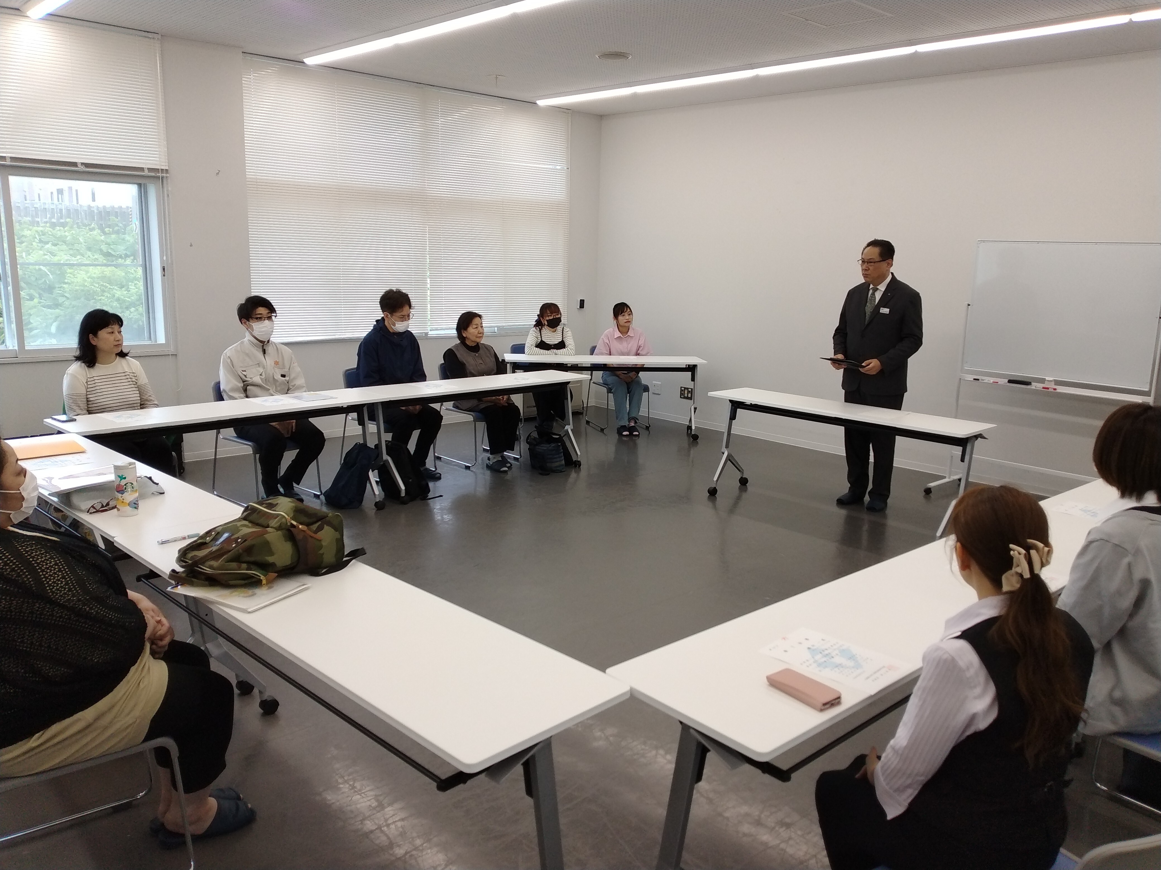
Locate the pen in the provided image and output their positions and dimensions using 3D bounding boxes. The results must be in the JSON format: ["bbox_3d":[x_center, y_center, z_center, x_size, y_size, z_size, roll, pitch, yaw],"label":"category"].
[{"bbox_3d":[-1.283,0.327,2.909,0.145,0.013,0.013,-9,16,-43],"label":"pen"}]

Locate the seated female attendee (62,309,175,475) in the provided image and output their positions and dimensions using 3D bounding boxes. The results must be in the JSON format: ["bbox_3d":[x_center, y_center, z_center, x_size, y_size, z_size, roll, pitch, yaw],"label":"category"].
[{"bbox_3d":[-2.651,-0.087,5.193,0.540,1.250,0.720,-9,15,-41],"label":"seated female attendee"}]

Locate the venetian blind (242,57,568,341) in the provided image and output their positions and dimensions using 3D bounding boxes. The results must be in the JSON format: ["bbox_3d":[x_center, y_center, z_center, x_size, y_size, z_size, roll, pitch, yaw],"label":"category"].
[{"bbox_3d":[-1.340,-1.960,8.032,3.350,2.157,0.120,-9,16,-43],"label":"venetian blind"}]

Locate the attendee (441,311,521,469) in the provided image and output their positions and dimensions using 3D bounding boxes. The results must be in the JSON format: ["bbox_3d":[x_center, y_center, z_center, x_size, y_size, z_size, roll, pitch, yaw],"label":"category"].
[{"bbox_3d":[-0.765,-0.363,7.035,0.740,1.170,0.550,12,15,41],"label":"attendee"}]

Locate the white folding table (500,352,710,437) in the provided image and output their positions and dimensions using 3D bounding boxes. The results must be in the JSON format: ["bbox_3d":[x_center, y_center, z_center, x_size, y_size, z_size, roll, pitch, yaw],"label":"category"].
[{"bbox_3d":[0.210,-0.342,8.234,1.800,0.710,0.455,1,12,-6],"label":"white folding table"}]

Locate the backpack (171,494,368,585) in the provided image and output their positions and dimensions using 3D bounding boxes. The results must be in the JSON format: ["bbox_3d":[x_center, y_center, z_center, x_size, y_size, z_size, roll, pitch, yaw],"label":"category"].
[{"bbox_3d":[-0.929,0.297,2.664,0.480,0.190,0.290,-8,15,-40],"label":"backpack"}]

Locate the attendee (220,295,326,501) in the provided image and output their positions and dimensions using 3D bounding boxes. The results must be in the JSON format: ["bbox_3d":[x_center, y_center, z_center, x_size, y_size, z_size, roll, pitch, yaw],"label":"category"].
[{"bbox_3d":[-2.021,-0.237,5.877,0.580,1.310,0.720,-9,15,-41],"label":"attendee"}]

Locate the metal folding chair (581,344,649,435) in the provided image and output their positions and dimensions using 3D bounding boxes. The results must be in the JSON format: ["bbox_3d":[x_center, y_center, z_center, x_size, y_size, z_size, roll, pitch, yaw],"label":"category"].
[{"bbox_3d":[0.371,-0.471,8.743,0.510,0.770,0.530,-2,12,-19],"label":"metal folding chair"}]

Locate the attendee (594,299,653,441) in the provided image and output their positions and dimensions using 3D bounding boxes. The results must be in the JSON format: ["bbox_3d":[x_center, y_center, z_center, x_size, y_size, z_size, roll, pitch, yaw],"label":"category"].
[{"bbox_3d":[0.412,-0.647,8.562,0.530,1.190,0.740,-1,12,-13],"label":"attendee"}]

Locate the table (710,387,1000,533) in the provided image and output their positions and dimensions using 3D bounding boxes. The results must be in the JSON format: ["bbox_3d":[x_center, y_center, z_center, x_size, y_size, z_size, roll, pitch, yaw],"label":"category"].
[{"bbox_3d":[1.663,0.179,5.894,0.455,0.710,1.800,-9,16,-44],"label":"table"}]

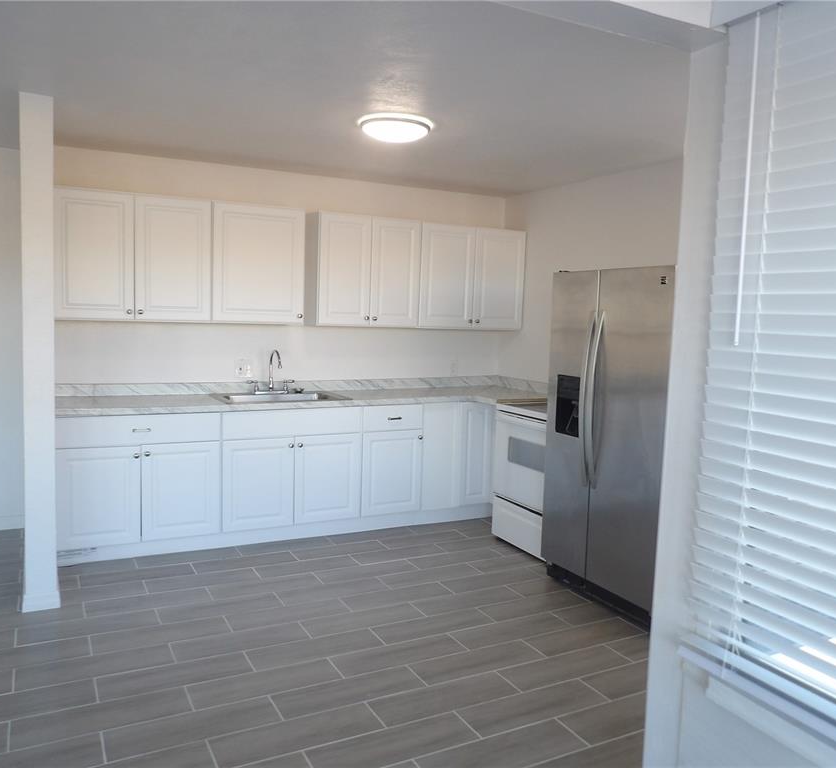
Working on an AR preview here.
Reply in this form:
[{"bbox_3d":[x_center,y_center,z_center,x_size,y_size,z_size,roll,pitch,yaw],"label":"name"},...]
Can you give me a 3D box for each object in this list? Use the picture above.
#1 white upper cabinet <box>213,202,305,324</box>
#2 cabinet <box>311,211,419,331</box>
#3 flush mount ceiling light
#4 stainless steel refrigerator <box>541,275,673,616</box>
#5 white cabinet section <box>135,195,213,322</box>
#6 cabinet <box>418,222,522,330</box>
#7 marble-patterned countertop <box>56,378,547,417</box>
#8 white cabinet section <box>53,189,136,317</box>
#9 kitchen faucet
[{"bbox_3d":[-1.105,-0.782,4.761,0.602,0.763,0.325,-1,6,-27],"label":"white upper cabinet"},{"bbox_3d":[-0.404,-0.797,5.119,0.771,0.763,0.325,-1,6,-27],"label":"cabinet"},{"bbox_3d":[-0.115,-1.266,3.563,0.376,0.093,0.376,2,6,0],"label":"flush mount ceiling light"},{"bbox_3d":[1.259,0.287,3.812,0.800,1.755,0.880,-1,6,-27],"label":"stainless steel refrigerator"},{"bbox_3d":[-1.568,-0.769,4.502,0.451,0.759,0.325,-1,6,-27],"label":"white cabinet section"},{"bbox_3d":[0.347,-0.812,5.502,0.917,0.763,0.325,-1,6,-27],"label":"cabinet"},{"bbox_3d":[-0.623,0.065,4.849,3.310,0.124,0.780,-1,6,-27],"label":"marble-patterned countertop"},{"bbox_3d":[-1.968,-0.761,4.298,0.447,0.745,0.325,-1,6,-27],"label":"white cabinet section"},{"bbox_3d":[-0.975,-0.075,4.830,0.060,0.298,0.225,-1,6,-27],"label":"kitchen faucet"}]

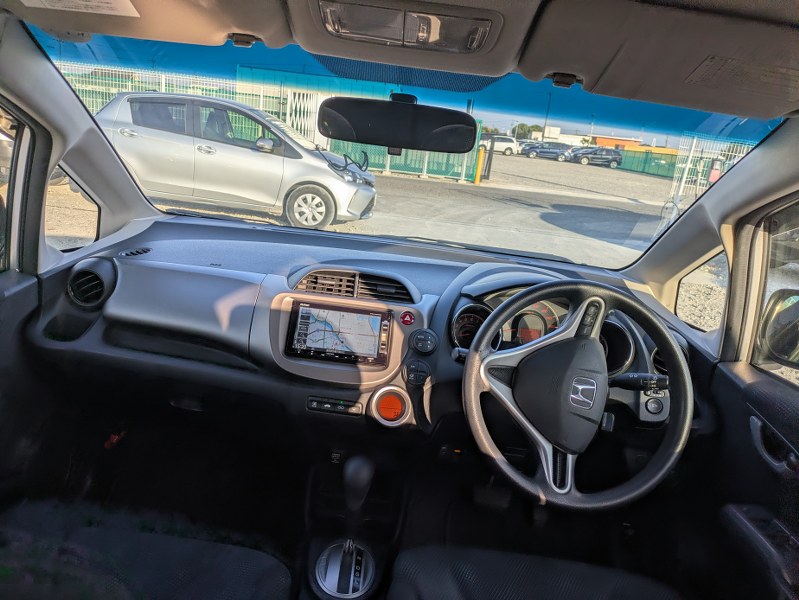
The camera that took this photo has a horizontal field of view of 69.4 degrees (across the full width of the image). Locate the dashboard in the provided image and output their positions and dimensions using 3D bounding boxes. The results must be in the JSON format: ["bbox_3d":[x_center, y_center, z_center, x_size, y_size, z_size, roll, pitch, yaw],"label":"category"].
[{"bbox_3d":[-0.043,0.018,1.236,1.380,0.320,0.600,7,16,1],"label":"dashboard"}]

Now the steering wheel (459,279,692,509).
[{"bbox_3d":[0.291,0.148,0.960,0.370,0.370,0.110,8,-12,3],"label":"steering wheel"}]

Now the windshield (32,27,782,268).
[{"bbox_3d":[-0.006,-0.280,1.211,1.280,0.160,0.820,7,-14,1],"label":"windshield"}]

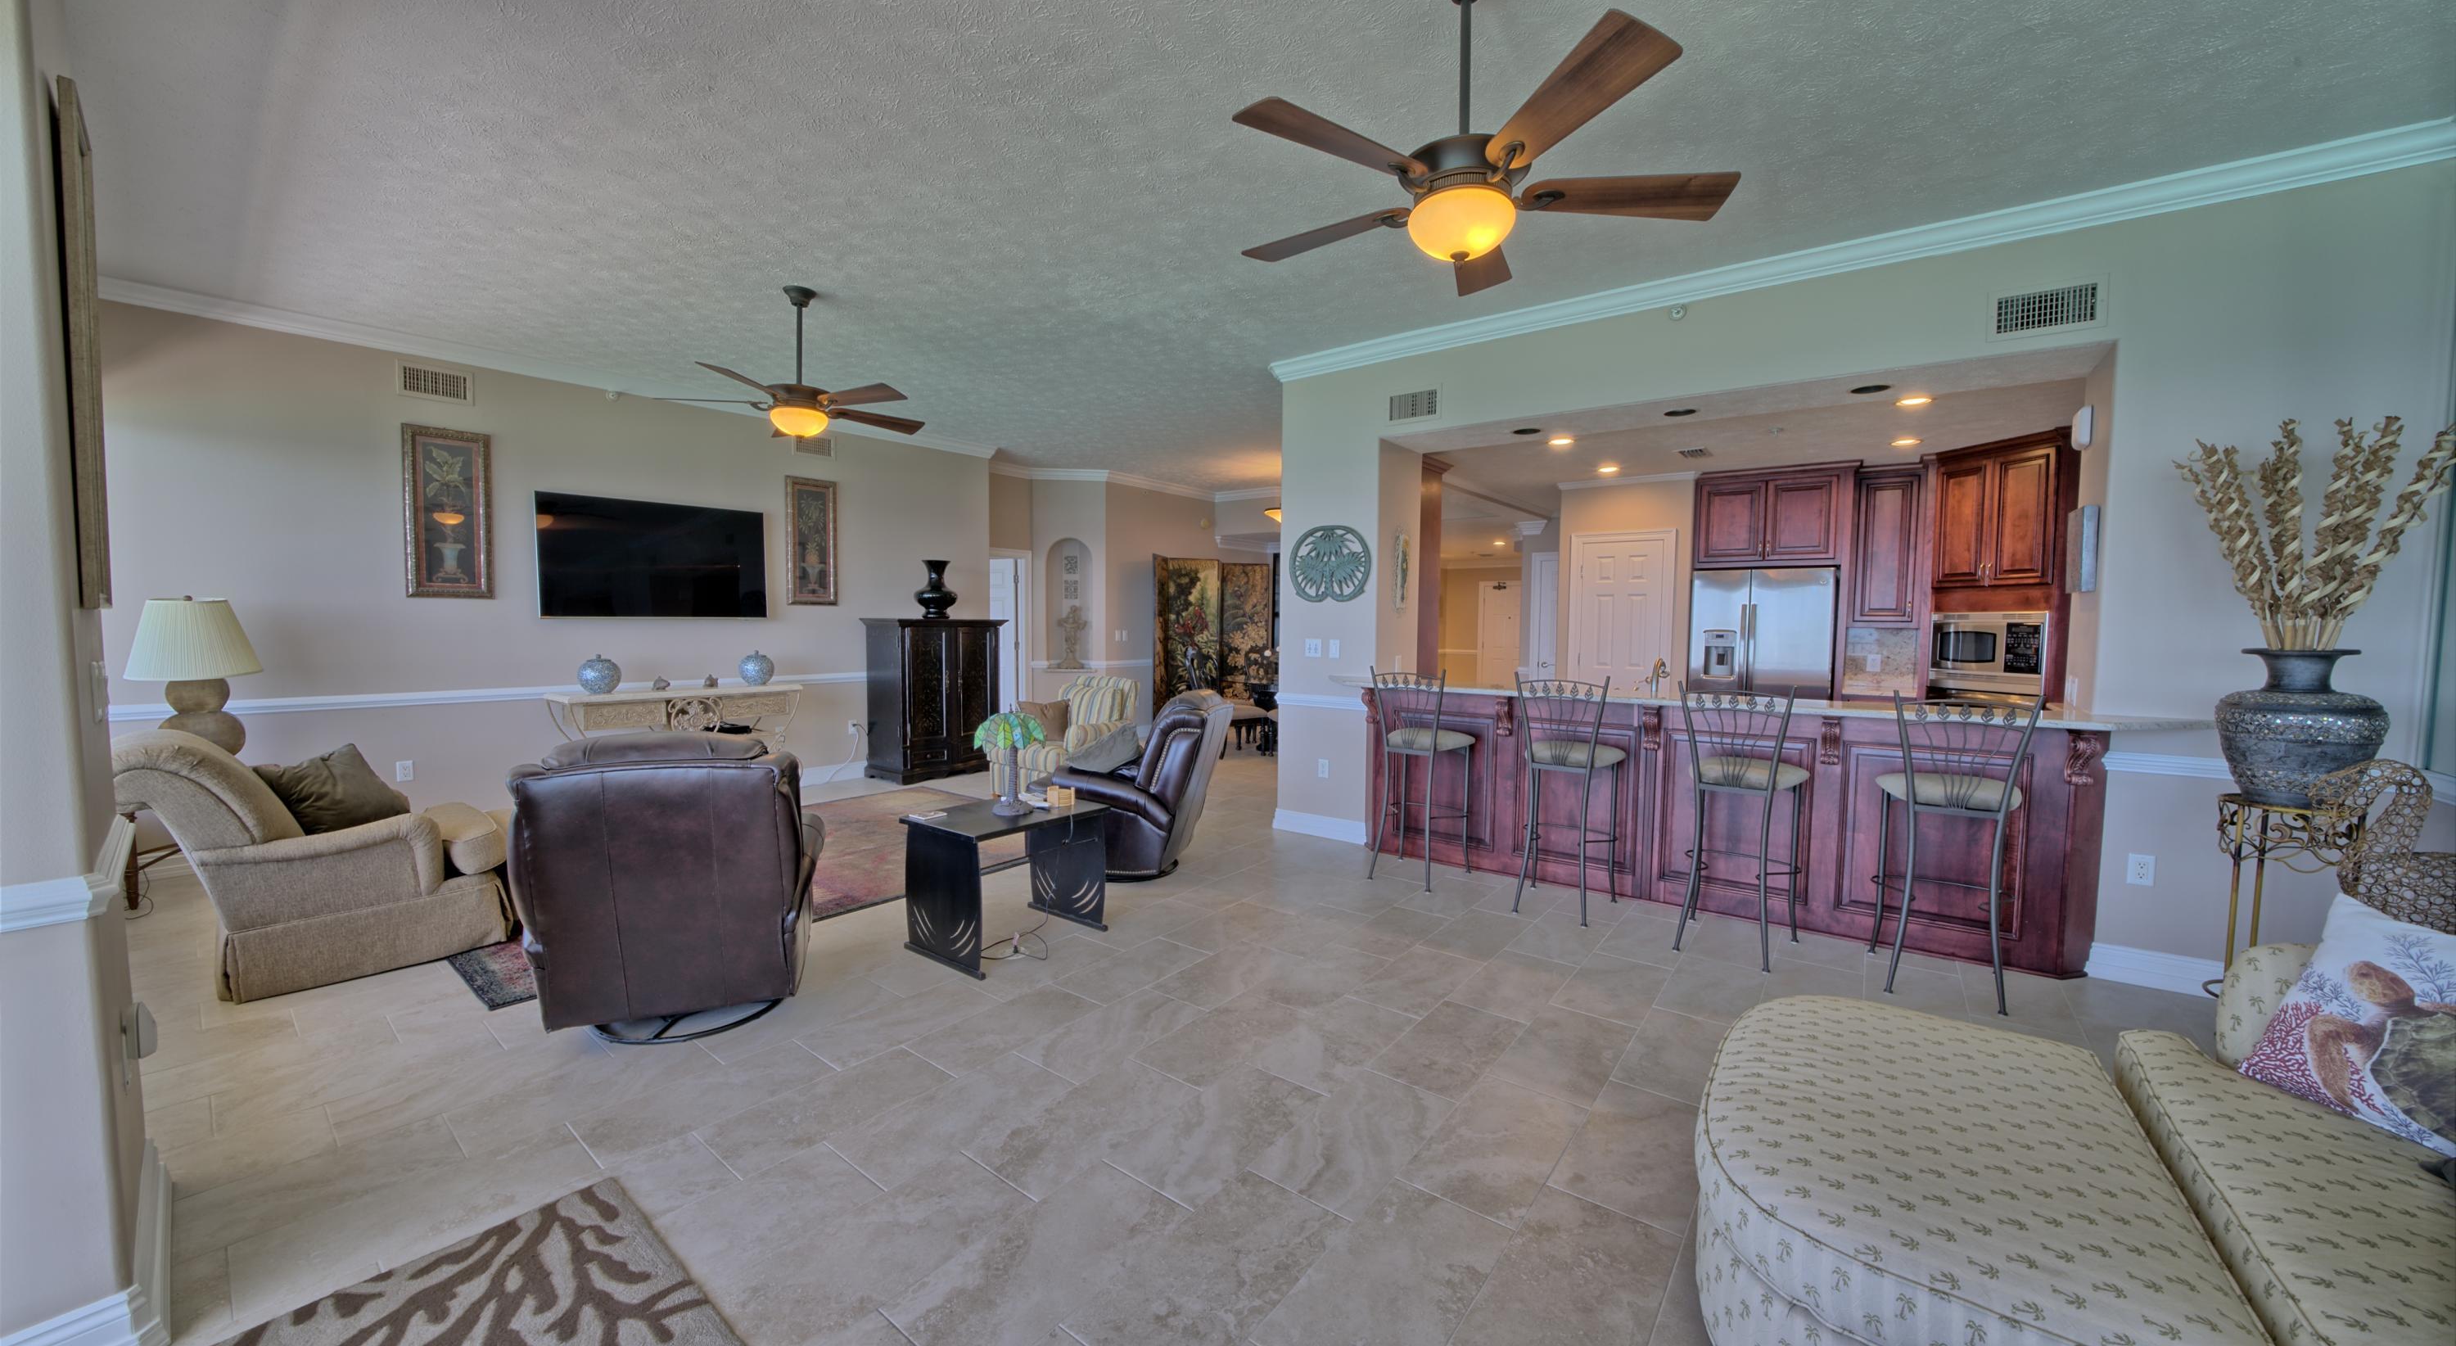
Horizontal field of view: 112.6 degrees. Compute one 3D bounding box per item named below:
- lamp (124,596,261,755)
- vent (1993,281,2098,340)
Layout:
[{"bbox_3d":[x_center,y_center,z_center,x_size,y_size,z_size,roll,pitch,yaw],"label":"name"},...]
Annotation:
[{"bbox_3d":[-5.102,0.067,4.038,0.430,0.880,0.430,4,5,41],"label":"lamp"},{"bbox_3d":[3.250,-1.444,3.251,0.345,0.199,0.020,3,4,36],"label":"vent"}]

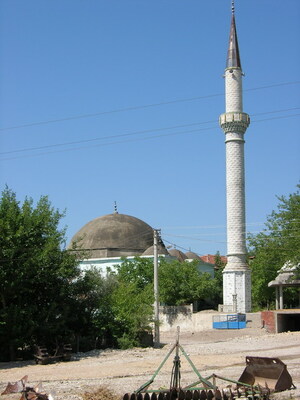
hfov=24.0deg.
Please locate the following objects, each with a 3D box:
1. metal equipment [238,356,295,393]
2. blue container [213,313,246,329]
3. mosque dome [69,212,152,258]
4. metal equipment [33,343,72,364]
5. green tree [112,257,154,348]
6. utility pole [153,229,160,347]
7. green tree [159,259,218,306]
[{"bbox_3d":[3.355,5.025,20.300,1.300,0.880,0.900,-7,-11,37],"label":"metal equipment"},{"bbox_3d":[6.566,9.997,58.000,2.400,1.250,1.600,-5,-10,29],"label":"blue container"},{"bbox_3d":[-3.433,3.727,74.000,10.200,4.900,10.200,0,-9,-3],"label":"mosque dome"},{"bbox_3d":[-3.873,6.077,28.000,1.400,0.780,0.950,-3,-9,18],"label":"metal equipment"},{"bbox_3d":[-1.030,6.398,44.000,2.700,5.700,2.700,0,-9,0],"label":"green tree"},{"bbox_3d":[0.420,5.622,45.500,0.500,7.600,0.420,0,-9,0],"label":"utility pole"},{"bbox_3d":[3.192,7.192,60.000,5.200,4.500,4.600,-1,-9,6],"label":"green tree"}]

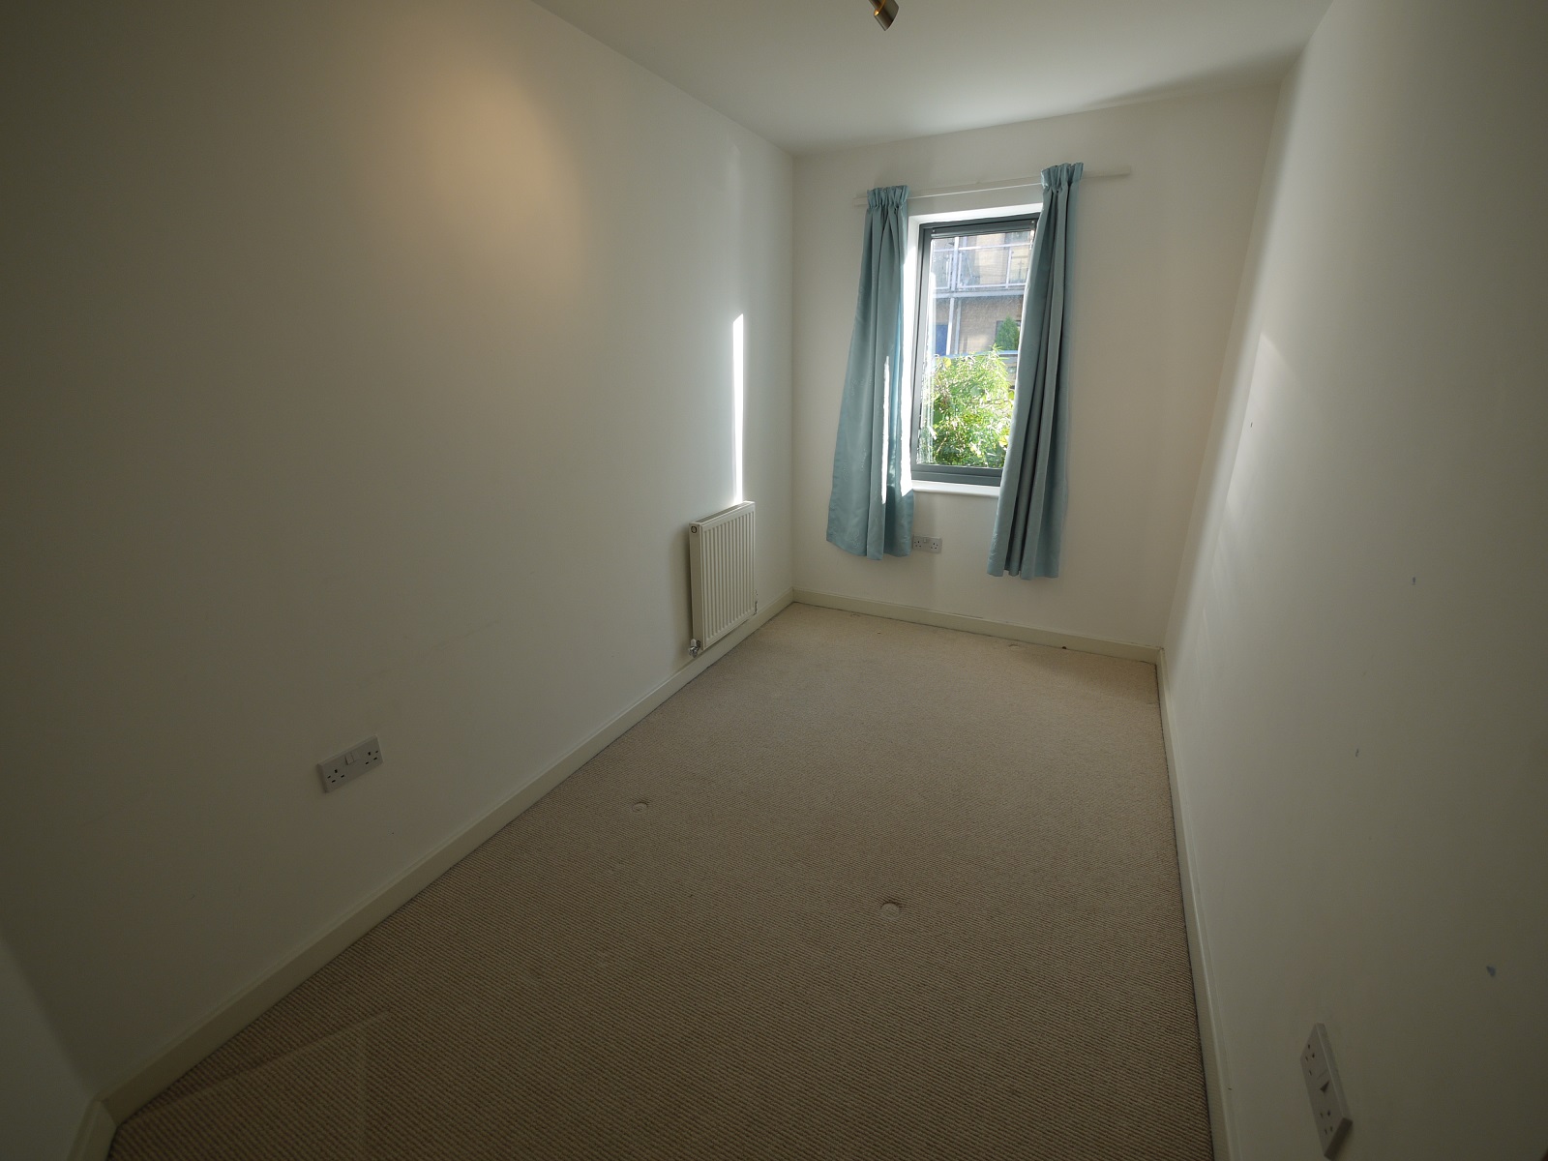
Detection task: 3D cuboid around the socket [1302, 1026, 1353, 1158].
[{"bbox_3d":[0.808,0.745,0.918,0.011,0.086,0.147,9,22,25],"label":"socket"}]

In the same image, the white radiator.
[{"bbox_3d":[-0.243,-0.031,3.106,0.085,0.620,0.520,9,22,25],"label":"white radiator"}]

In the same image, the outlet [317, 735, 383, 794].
[{"bbox_3d":[-1.101,0.478,1.634,0.011,0.086,0.147,9,22,25],"label":"outlet"}]

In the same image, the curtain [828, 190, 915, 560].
[{"bbox_3d":[0.533,-1.024,3.326,0.520,1.840,0.150,9,22,25],"label":"curtain"}]

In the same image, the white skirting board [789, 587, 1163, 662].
[{"bbox_3d":[1.027,0.238,3.596,2.050,0.080,0.022,9,22,25],"label":"white skirting board"}]

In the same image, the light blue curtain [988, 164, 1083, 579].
[{"bbox_3d":[1.293,-0.893,2.940,0.360,1.840,0.150,9,22,25],"label":"light blue curtain"}]

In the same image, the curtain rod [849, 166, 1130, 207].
[{"bbox_3d":[0.945,-1.800,2.879,1.215,0.034,0.040,9,22,25],"label":"curtain rod"}]

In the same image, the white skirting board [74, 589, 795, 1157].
[{"bbox_3d":[-0.627,0.601,2.634,0.030,0.080,3.370,9,22,25],"label":"white skirting board"}]

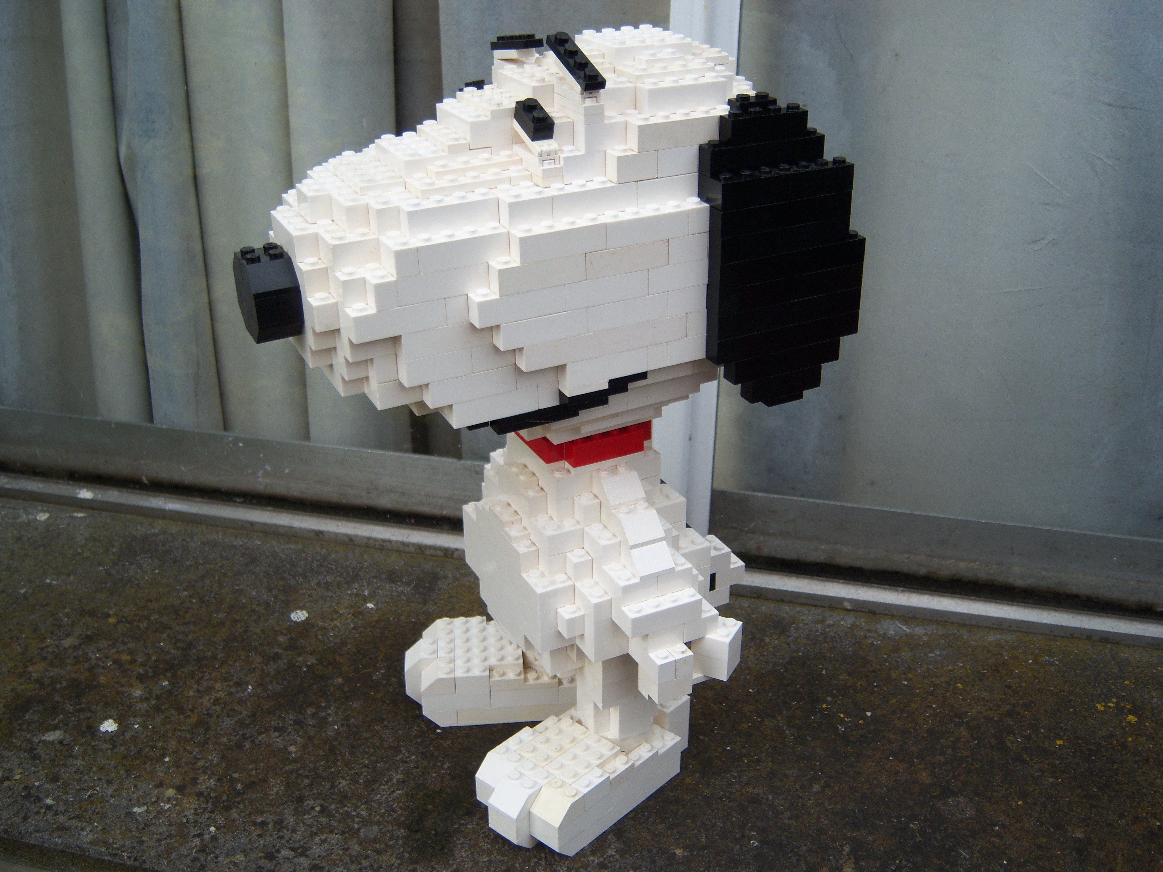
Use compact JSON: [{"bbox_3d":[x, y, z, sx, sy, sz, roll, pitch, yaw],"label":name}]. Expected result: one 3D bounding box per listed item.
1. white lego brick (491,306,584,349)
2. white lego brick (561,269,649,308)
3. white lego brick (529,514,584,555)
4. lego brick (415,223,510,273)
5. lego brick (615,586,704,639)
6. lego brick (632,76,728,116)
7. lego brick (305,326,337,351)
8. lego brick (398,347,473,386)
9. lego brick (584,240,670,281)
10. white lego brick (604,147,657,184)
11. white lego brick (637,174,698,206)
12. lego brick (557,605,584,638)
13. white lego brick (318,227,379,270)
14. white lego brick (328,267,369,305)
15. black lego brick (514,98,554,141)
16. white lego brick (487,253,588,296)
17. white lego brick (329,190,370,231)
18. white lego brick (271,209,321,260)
[{"bbox_3d":[-0.014,-0.039,0.414,0.032,0.011,0.008,-14,29,-23],"label":"white lego brick"},{"bbox_3d":[0.007,-0.052,0.421,0.032,0.010,0.011,-14,29,-22],"label":"white lego brick"},{"bbox_3d":[-0.010,0.038,0.486,0.016,0.011,0.016,-13,28,-25],"label":"white lego brick"},{"bbox_3d":[-0.040,-0.062,0.399,0.032,0.011,0.008,-14,29,-23],"label":"lego brick"},{"bbox_3d":[0.030,0.067,0.473,0.032,0.011,0.014,-14,29,-23],"label":"lego brick"},{"bbox_3d":[0.034,-0.119,0.422,0.032,0.011,0.012,-14,29,-23],"label":"lego brick"},{"bbox_3d":[-0.090,-0.036,0.416,0.008,0.010,0.010,-14,29,-22],"label":"lego brick"},{"bbox_3d":[-0.050,-0.025,0.413,0.024,0.010,0.011,-14,29,-22],"label":"lego brick"},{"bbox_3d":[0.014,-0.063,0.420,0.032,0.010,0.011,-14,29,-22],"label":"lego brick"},{"bbox_3d":[0.017,-0.093,0.415,0.016,0.011,0.009,-14,30,-23],"label":"white lego brick"},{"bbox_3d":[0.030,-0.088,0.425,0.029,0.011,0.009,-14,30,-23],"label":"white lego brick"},{"bbox_3d":[-0.004,0.073,0.484,0.008,0.011,0.010,-14,29,-23],"label":"lego brick"},{"bbox_3d":[-0.077,-0.063,0.400,0.016,0.011,0.016,-14,29,-23],"label":"white lego brick"},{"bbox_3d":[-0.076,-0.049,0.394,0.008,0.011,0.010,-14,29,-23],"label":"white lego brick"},{"bbox_3d":[-0.016,-0.108,0.411,0.008,0.008,0.016,-13,48,-22],"label":"black lego brick"},{"bbox_3d":[-0.015,-0.056,0.405,0.032,0.011,0.010,-14,29,-23],"label":"white lego brick"},{"bbox_3d":[-0.077,-0.076,0.406,0.008,0.011,0.016,-14,29,-23],"label":"white lego brick"},{"bbox_3d":[-0.099,-0.070,0.417,0.008,0.011,0.032,-14,30,-23],"label":"white lego brick"}]

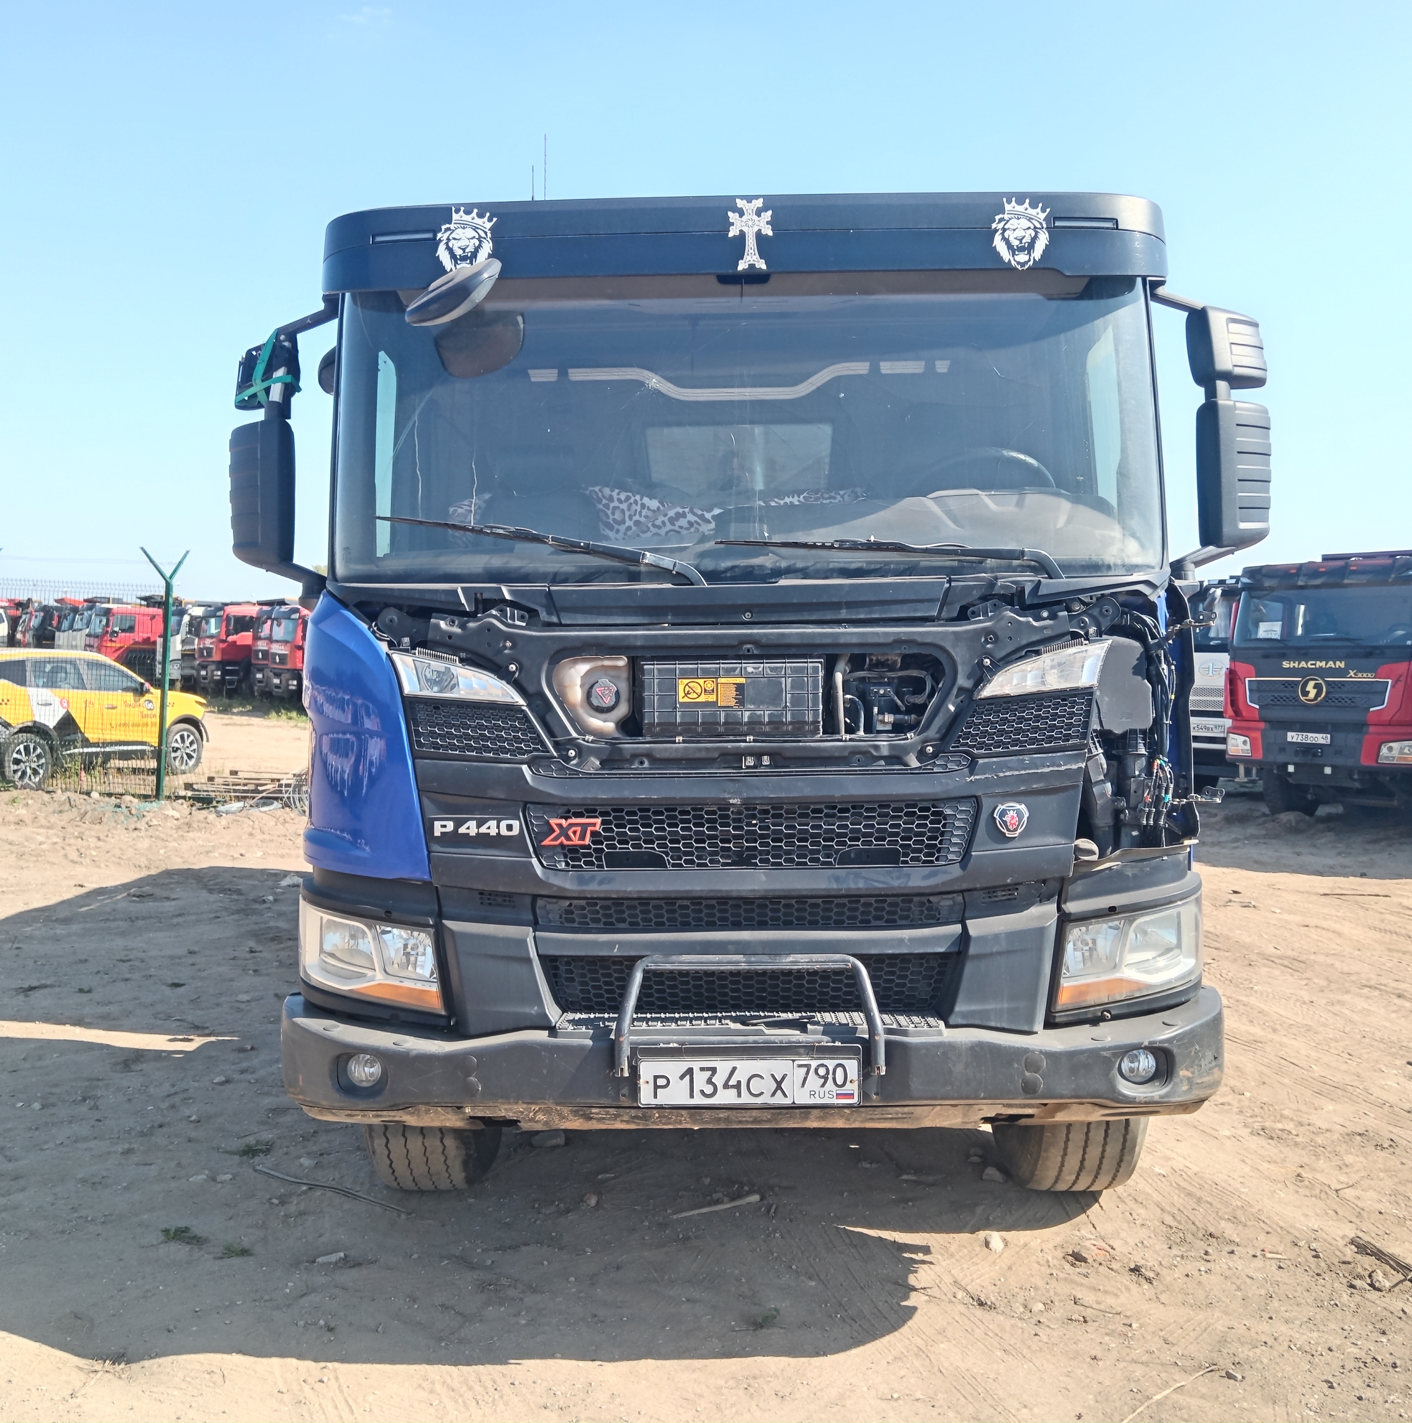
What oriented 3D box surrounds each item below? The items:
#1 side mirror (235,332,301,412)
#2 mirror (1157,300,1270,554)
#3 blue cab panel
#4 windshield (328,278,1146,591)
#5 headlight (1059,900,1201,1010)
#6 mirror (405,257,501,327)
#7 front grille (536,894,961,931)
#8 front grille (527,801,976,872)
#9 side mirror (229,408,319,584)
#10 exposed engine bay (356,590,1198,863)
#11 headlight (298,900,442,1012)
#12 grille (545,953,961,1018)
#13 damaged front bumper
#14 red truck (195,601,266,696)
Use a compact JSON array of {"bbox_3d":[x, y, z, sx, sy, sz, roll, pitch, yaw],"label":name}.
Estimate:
[{"bbox_3d":[-1.264,-0.982,4.270,0.180,0.225,0.160,0,1,1],"label":"side mirror"},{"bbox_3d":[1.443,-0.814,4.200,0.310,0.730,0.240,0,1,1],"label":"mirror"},{"bbox_3d":[-0.920,0.060,4.070,0.420,0.800,0.450,0,2,0],"label":"blue cab panel"},{"bbox_3d":[0.112,-0.760,3.980,2.280,0.880,0.360,0,2,0],"label":"windshield"},{"bbox_3d":[1.120,0.650,3.940,0.440,0.300,0.320,0,2,0],"label":"headlight"},{"bbox_3d":[-0.642,-1.063,3.740,0.230,0.170,0.180,1,3,24],"label":"mirror"},{"bbox_3d":[0.107,0.509,3.740,1.080,0.100,0.070,0,1,1],"label":"front grille"},{"bbox_3d":[0.114,0.312,3.730,1.140,0.190,0.100,0,1,1],"label":"front grille"},{"bbox_3d":[-1.230,-0.615,4.220,0.240,0.480,0.190,0,2,0],"label":"side mirror"},{"bbox_3d":[0.202,0.020,3.950,2.130,0.700,0.500,0,1,1],"label":"exposed engine bay"},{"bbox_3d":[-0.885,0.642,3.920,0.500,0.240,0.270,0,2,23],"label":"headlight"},{"bbox_3d":[0.106,0.700,3.770,1.050,0.160,0.090,0,2,0],"label":"grille"},{"bbox_3d":[0.118,0.865,3.800,2.480,0.320,0.550,0,2,0],"label":"damaged front bumper"},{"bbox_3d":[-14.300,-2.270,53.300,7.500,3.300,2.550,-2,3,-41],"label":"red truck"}]

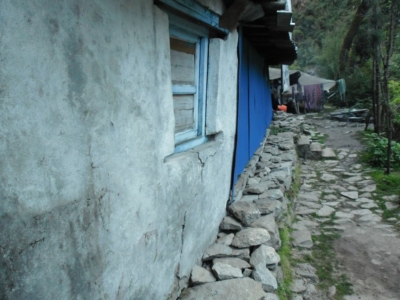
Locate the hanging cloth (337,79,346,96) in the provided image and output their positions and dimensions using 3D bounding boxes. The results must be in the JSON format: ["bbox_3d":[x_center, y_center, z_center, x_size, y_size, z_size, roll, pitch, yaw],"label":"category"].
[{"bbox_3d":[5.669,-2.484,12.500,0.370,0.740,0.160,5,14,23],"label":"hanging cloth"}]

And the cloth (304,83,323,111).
[{"bbox_3d":[4.547,-2.103,12.500,0.690,1.040,0.120,4,13,19],"label":"cloth"}]

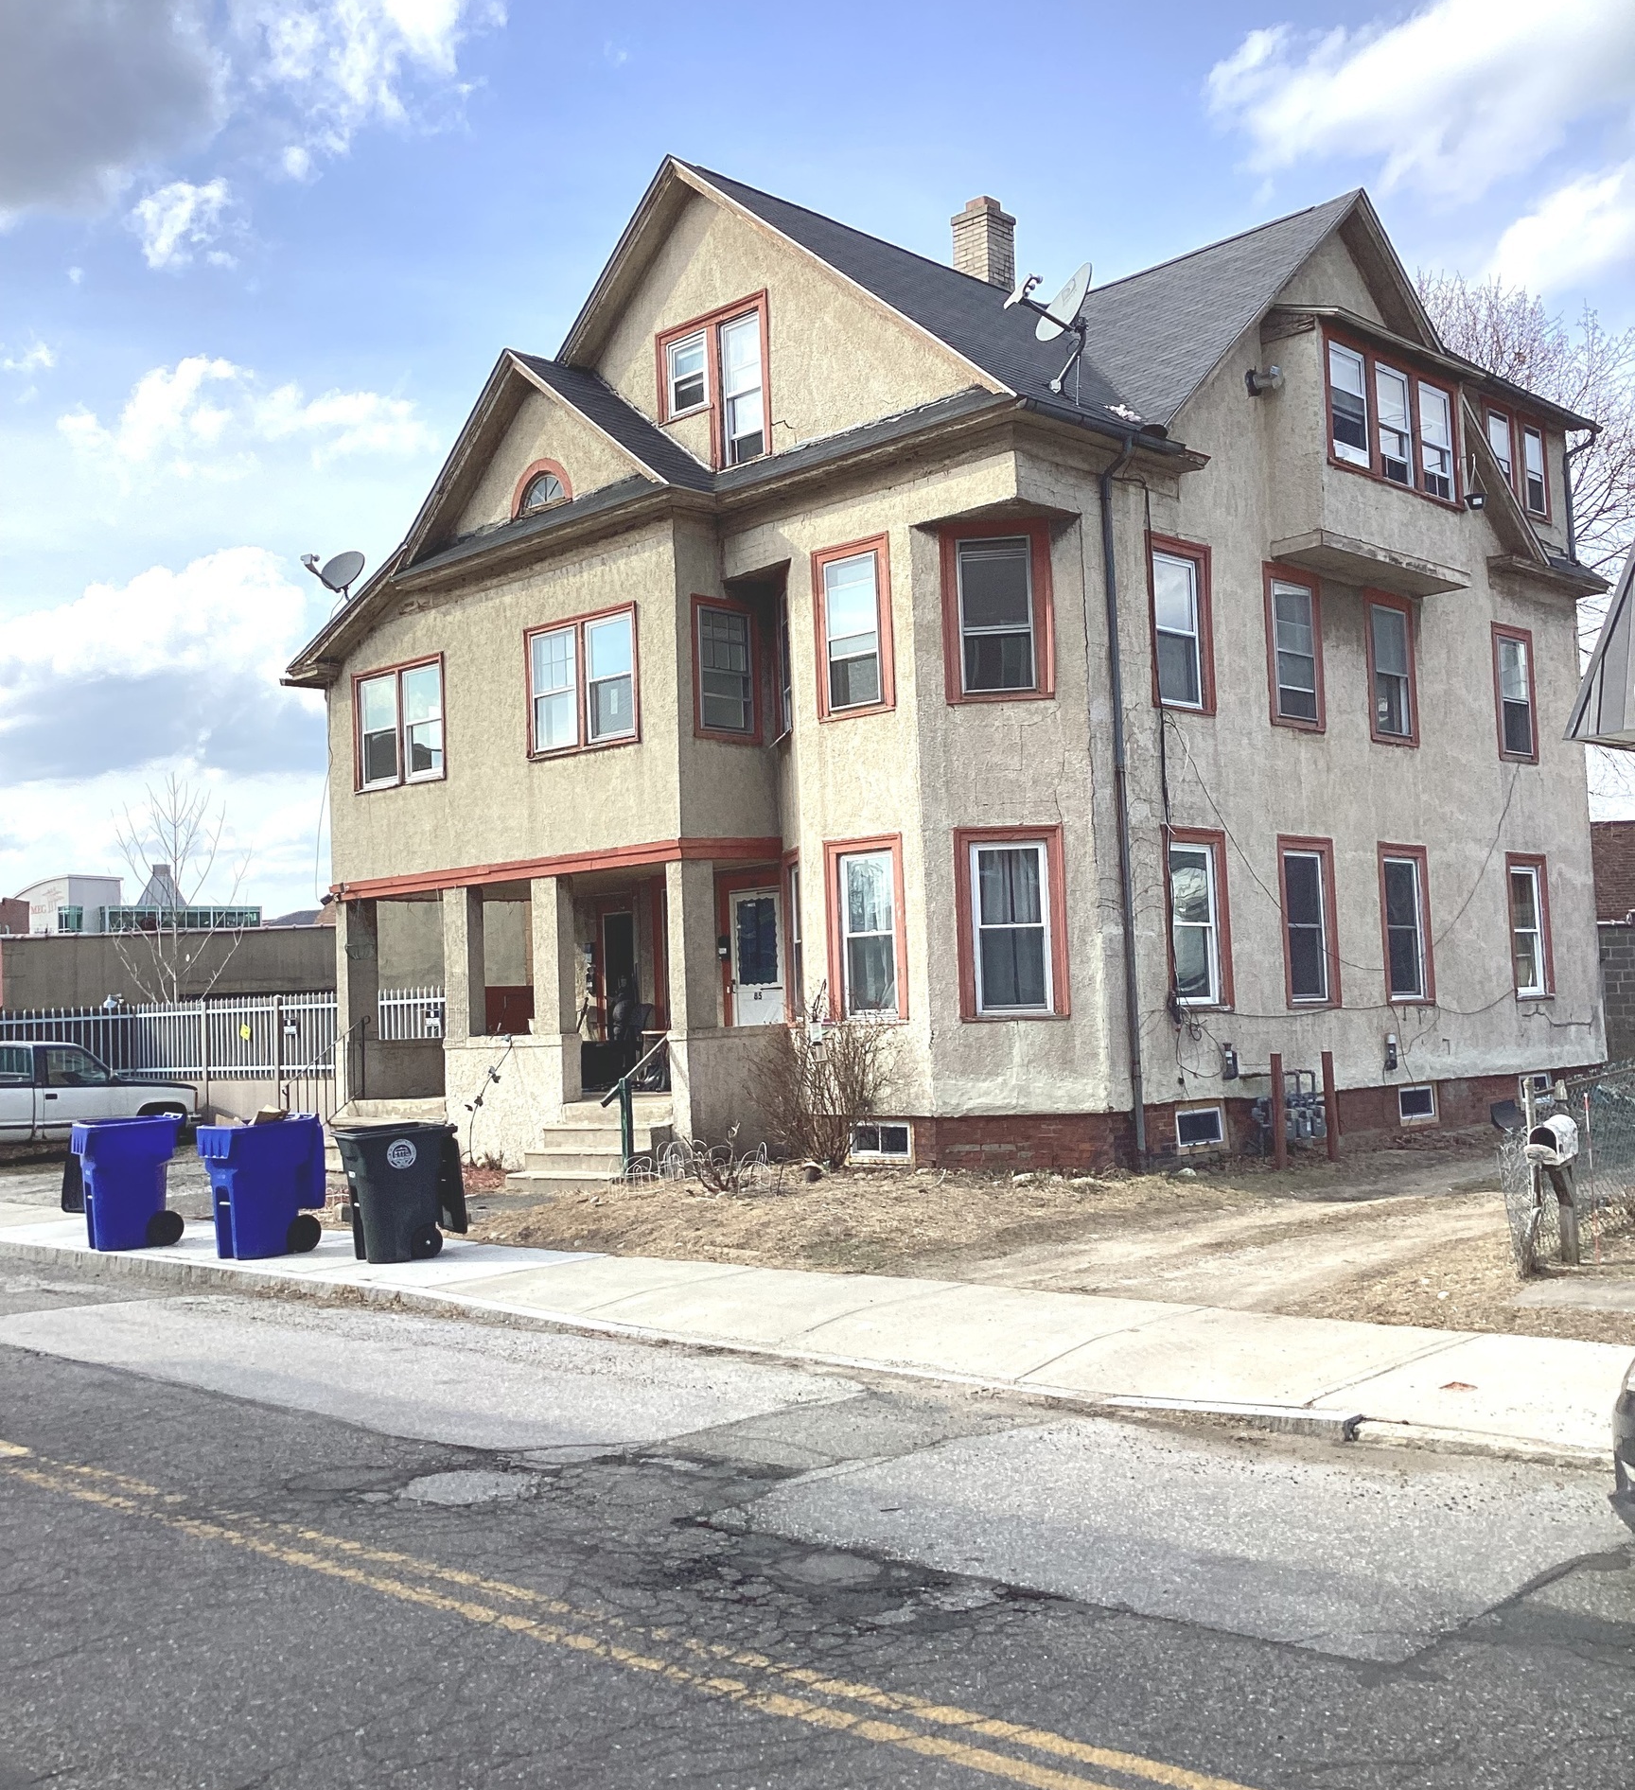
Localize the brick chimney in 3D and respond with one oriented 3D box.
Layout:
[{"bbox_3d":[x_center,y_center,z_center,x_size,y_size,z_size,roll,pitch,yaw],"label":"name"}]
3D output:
[{"bbox_3d":[2.052,-7.847,23.924,0.563,1.207,0.563,-6,-5,44],"label":"brick chimney"}]

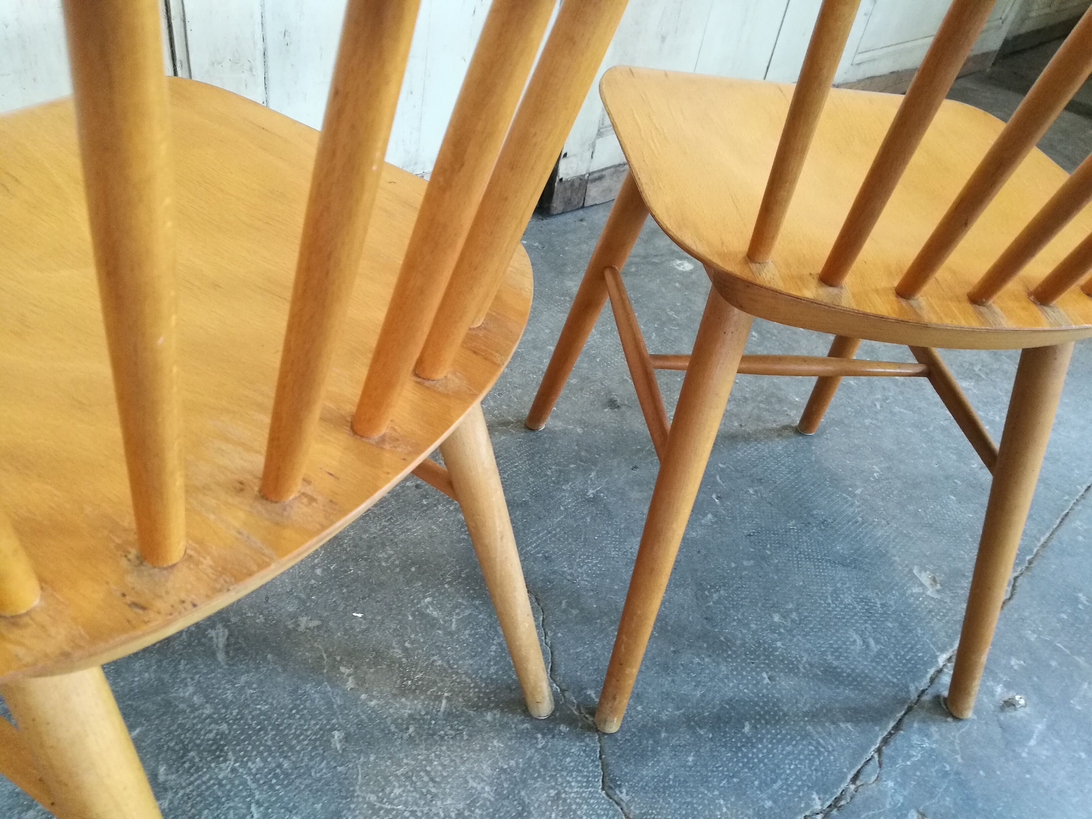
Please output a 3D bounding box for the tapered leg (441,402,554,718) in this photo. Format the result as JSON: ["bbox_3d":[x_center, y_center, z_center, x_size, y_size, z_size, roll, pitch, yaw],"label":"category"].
[{"bbox_3d":[-0.038,0.113,0.663,0.037,0.421,0.037,-11,36,0],"label":"tapered leg"}]

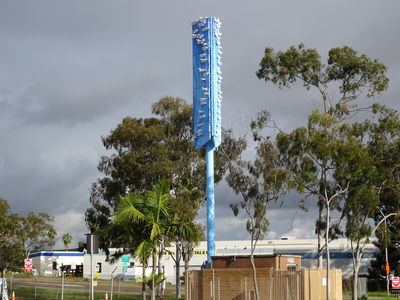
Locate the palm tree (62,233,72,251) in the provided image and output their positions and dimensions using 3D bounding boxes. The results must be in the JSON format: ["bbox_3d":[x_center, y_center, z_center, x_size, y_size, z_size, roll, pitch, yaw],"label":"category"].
[{"bbox_3d":[-36.527,28.584,248.467,2.800,11.643,2.800,-1,-7,0],"label":"palm tree"}]

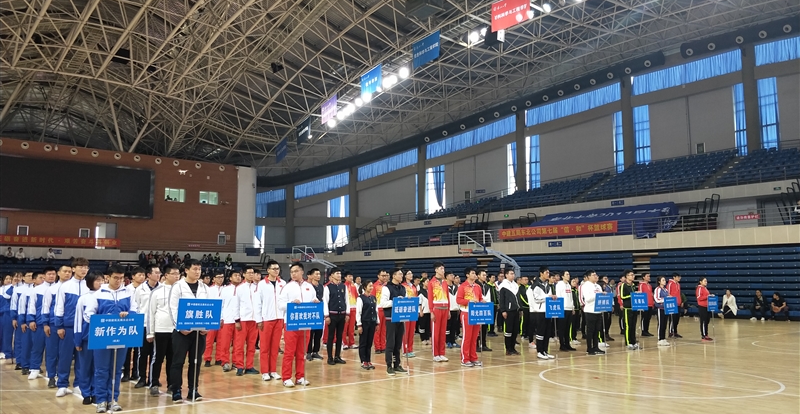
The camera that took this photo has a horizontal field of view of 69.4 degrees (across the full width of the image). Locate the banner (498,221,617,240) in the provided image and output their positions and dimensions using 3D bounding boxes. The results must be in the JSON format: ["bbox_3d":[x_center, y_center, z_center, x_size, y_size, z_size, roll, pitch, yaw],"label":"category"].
[{"bbox_3d":[9.565,1.426,35.200,0.100,0.650,8.200,7,-10,-43],"label":"banner"}]

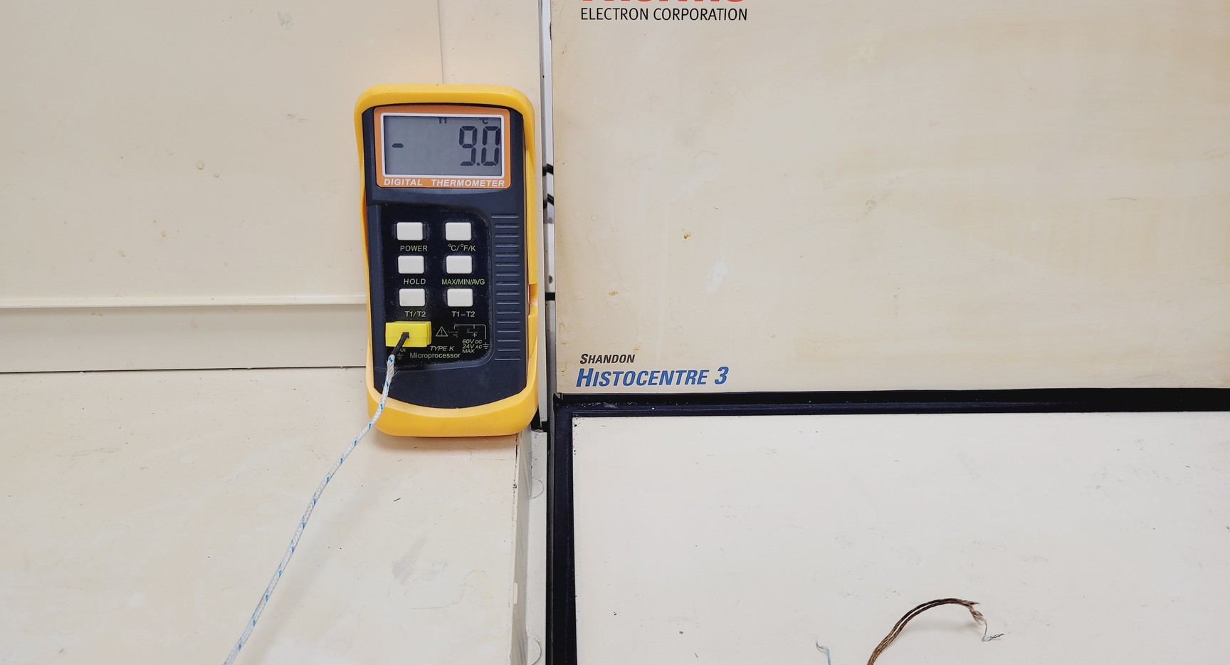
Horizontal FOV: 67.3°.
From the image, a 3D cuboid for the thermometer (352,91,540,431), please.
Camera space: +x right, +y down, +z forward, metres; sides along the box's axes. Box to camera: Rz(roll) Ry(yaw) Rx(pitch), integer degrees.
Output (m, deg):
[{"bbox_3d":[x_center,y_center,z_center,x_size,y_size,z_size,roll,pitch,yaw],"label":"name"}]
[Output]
[{"bbox_3d":[-0.071,-0.029,0.400,0.074,0.150,0.037,0,10,-4],"label":"thermometer"}]

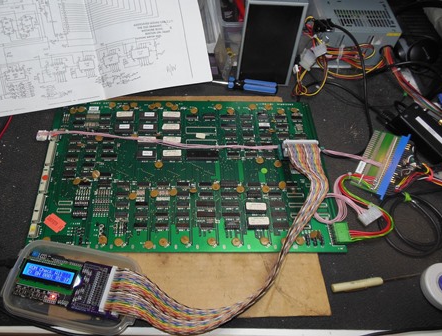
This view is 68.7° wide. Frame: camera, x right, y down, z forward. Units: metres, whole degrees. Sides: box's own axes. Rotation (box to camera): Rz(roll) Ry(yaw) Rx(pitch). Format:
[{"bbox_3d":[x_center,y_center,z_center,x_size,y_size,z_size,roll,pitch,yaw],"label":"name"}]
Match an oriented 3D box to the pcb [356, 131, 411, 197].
[{"bbox_3d":[0.260,-0.006,0.520,0.054,0.016,0.130,29,64,12],"label":"pcb"}]

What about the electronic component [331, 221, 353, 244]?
[{"bbox_3d":[0.174,0.092,0.466,0.023,0.013,0.028,0,62,-3],"label":"electronic component"}]

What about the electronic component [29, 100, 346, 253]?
[{"bbox_3d":[-0.047,-0.001,0.514,0.445,0.017,0.266,0,62,-3],"label":"electronic component"}]

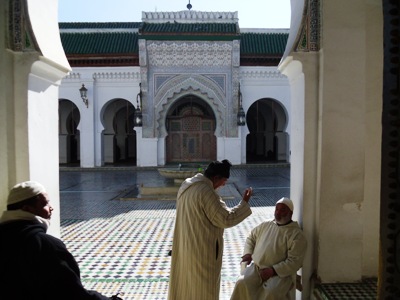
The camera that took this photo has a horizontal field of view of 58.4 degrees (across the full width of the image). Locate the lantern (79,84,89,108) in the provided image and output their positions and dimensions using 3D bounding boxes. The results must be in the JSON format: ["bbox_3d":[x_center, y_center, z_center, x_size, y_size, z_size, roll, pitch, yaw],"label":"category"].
[{"bbox_3d":[-6.311,-2.905,19.453,0.451,1.254,0.735,-1,2,-2],"label":"lantern"}]

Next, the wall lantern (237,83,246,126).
[{"bbox_3d":[2.287,-2.496,19.649,0.470,2.352,0.784,-1,2,-2],"label":"wall lantern"}]

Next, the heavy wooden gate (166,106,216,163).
[{"bbox_3d":[-0.495,-0.787,20.874,2.940,3.038,0.196,-1,2,-2],"label":"heavy wooden gate"}]

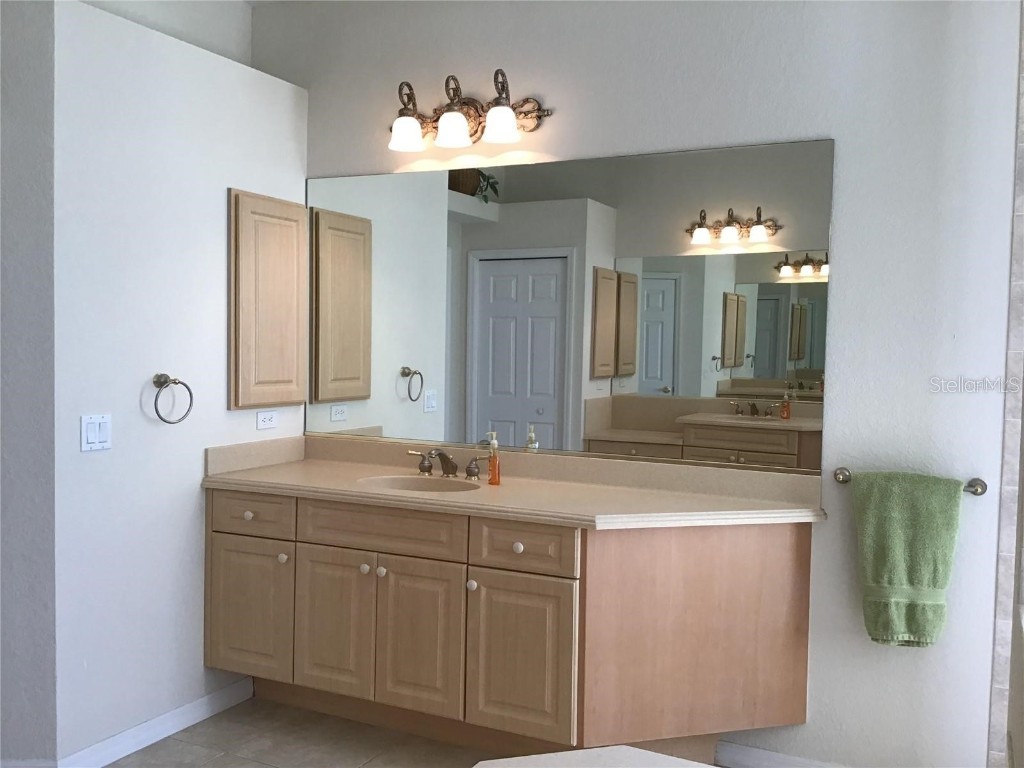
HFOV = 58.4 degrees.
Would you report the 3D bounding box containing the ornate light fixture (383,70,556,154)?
[{"bbox_3d":[-0.206,-1.016,3.436,0.705,0.267,0.201,2,3,25],"label":"ornate light fixture"}]

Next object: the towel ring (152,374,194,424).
[{"bbox_3d":[-1.185,0.052,3.142,0.096,0.168,0.165,2,3,25],"label":"towel ring"}]

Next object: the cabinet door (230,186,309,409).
[{"bbox_3d":[-0.962,-0.324,3.646,0.044,0.837,0.432,2,3,25],"label":"cabinet door"}]

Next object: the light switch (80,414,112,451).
[{"bbox_3d":[-1.329,0.156,2.943,0.012,0.117,0.117,2,3,25],"label":"light switch"}]

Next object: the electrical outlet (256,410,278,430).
[{"bbox_3d":[-0.977,0.146,3.689,0.012,0.070,0.119,2,3,25],"label":"electrical outlet"}]

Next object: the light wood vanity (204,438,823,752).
[{"bbox_3d":[-0.057,0.779,3.217,2.122,1.022,0.586,2,3,25],"label":"light wood vanity"}]

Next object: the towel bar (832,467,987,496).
[{"bbox_3d":[1.241,0.306,2.869,0.448,0.058,0.075,2,3,25],"label":"towel bar"}]

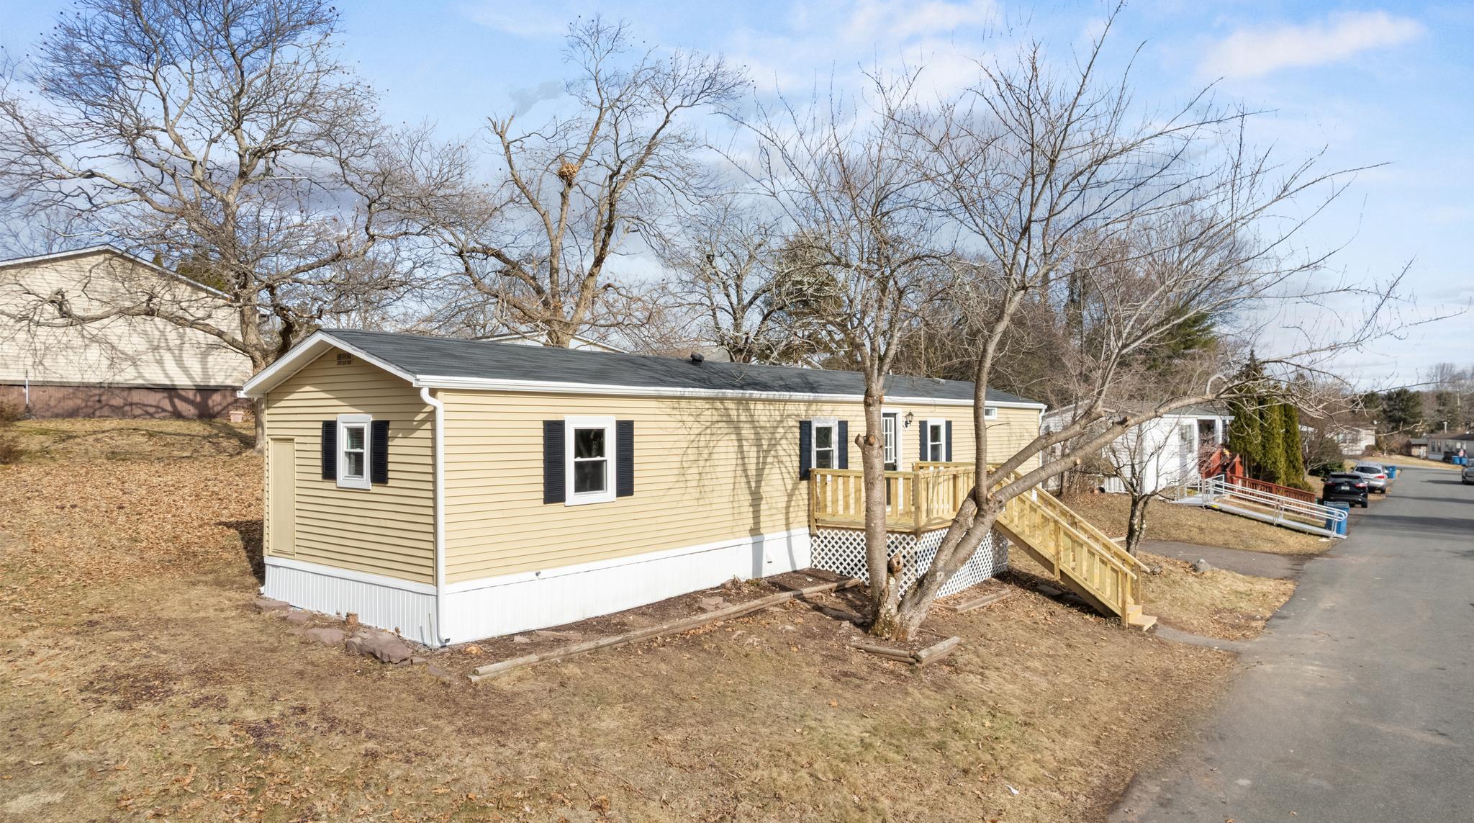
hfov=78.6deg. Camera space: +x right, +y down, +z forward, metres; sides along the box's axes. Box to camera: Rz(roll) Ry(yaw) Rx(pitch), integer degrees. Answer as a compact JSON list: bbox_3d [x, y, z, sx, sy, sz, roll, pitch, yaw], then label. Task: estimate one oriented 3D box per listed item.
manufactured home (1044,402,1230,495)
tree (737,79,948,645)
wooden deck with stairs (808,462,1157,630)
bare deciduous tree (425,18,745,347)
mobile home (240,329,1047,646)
[{"bbox_3d":[19.647,1.492,42.848,4.550,3.700,18.100,-1,-1,38],"label":"manufactured home"},{"bbox_3d":[1.620,-0.883,13.150,3.200,8.300,3.500,0,-1,0],"label":"tree"},{"bbox_3d":[4.678,2.476,16.763,5.100,2.850,4.350,-1,-1,38],"label":"wooden deck with stairs"},{"bbox_3d":[-4.500,-5.271,27.000,9.500,12.800,9.000,0,-1,0],"label":"bare deciduous tree"},{"bbox_3d":[0.976,1.004,19.703,4.580,3.820,20.670,-1,-1,38],"label":"mobile home"}]

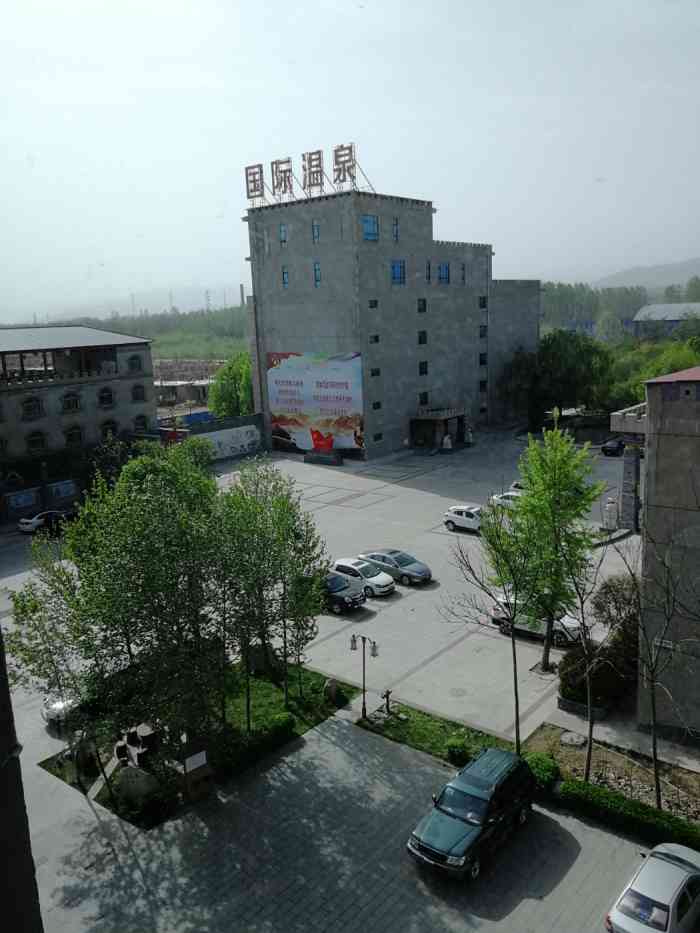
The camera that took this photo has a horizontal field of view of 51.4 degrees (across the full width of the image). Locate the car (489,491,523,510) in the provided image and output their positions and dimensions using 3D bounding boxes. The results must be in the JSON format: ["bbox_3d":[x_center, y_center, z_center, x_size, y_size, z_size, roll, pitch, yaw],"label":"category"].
[{"bbox_3d":[13.115,2.685,55.921,4.550,1.470,1.790,7,15,40],"label":"car"}]

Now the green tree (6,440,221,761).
[{"bbox_3d":[-8.706,4.722,27.022,7.300,11.300,7.000,-3,12,0],"label":"green tree"}]

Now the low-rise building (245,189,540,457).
[{"bbox_3d":[9.371,-19.719,101.694,15.700,28.800,46.400,6,14,38],"label":"low-rise building"}]

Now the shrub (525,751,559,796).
[{"bbox_3d":[6.155,9.835,23.393,1.200,1.150,1.200,-3,11,0],"label":"shrub"}]

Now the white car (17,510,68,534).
[{"bbox_3d":[-24.151,4.025,58.472,1.800,1.470,4.600,8,16,42],"label":"white car"}]

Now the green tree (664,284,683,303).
[{"bbox_3d":[144.134,-68.764,324.268,8.500,20.000,8.500,-3,12,0],"label":"green tree"}]

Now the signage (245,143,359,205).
[{"bbox_3d":[-5.799,-32.280,80.803,15.900,4.100,0.500,6,14,38],"label":"signage"}]

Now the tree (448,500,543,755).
[{"bbox_3d":[4.866,5.696,24.176,3.200,9.100,3.000,-3,11,0],"label":"tree"}]

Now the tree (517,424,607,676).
[{"bbox_3d":[8.757,3.502,30.422,3.600,10.600,3.600,-3,12,0],"label":"tree"}]

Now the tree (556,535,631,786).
[{"bbox_3d":[7.726,6.211,22.906,2.500,8.300,2.400,-3,11,0],"label":"tree"}]

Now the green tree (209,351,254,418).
[{"bbox_3d":[-14.697,-8.401,91.033,6.000,11.700,6.000,-3,12,0],"label":"green tree"}]

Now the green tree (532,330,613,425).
[{"bbox_3d":[30.004,-11.783,98.144,10.800,12.600,9.500,-3,11,0],"label":"green tree"}]

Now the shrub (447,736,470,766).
[{"bbox_3d":[3.731,9.800,25.025,0.850,0.880,0.850,-3,11,0],"label":"shrub"}]

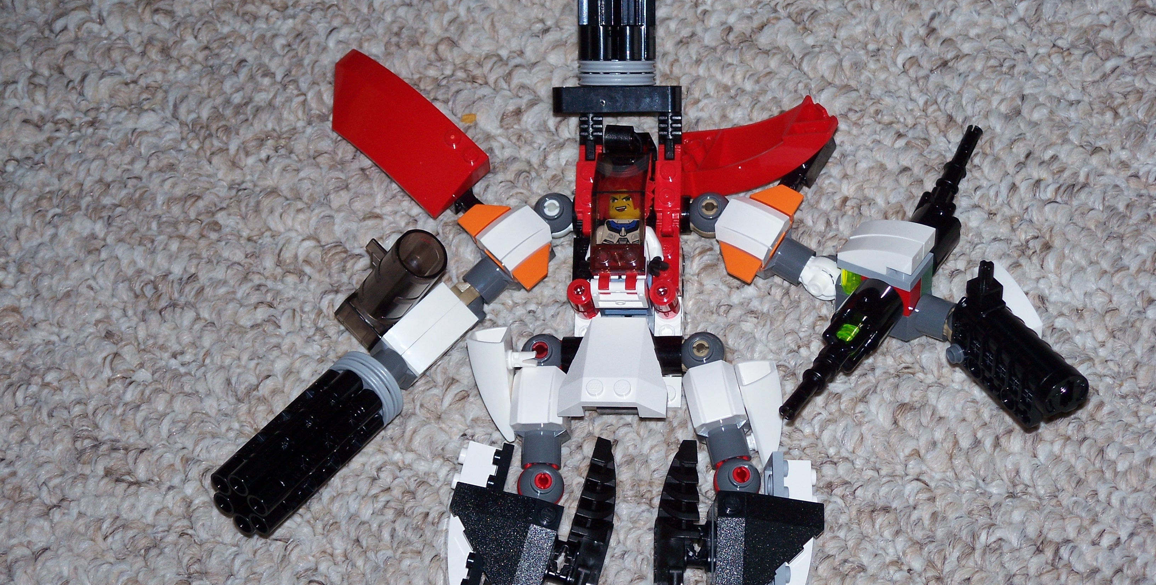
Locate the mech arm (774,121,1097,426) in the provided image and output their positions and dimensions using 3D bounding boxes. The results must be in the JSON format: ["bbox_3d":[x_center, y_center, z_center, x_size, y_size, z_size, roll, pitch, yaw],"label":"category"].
[{"bbox_3d":[0.105,-0.009,0.957,0.090,0.045,0.094,0,71,0],"label":"mech arm"}]

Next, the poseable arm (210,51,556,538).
[{"bbox_3d":[-0.078,-0.004,0.954,0.130,0.048,0.096,-42,76,-13],"label":"poseable arm"}]

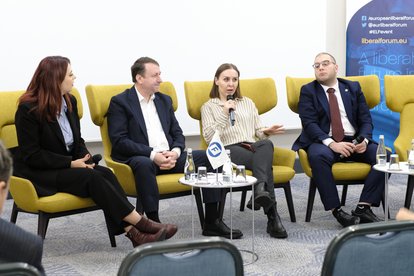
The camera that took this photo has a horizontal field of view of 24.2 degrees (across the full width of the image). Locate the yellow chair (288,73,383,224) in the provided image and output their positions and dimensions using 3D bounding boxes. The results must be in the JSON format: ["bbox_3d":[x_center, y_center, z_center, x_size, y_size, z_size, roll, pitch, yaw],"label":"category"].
[{"bbox_3d":[0.994,0.059,7.356,0.740,1.040,0.720,-2,7,-9],"label":"yellow chair"}]

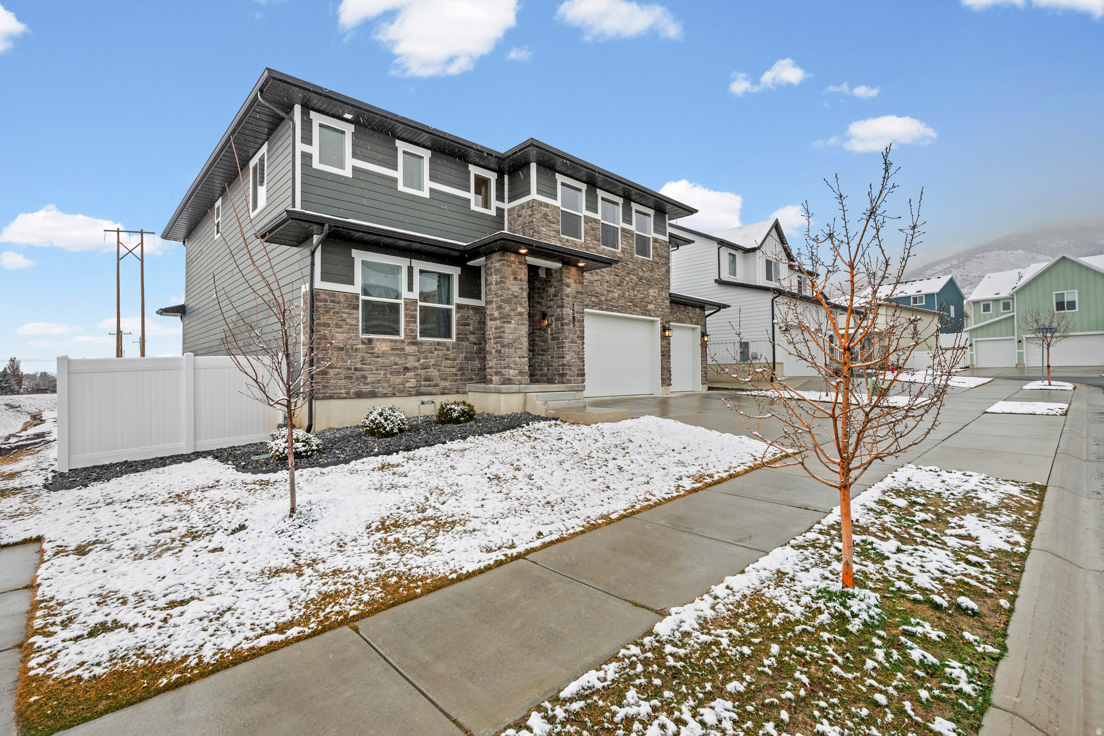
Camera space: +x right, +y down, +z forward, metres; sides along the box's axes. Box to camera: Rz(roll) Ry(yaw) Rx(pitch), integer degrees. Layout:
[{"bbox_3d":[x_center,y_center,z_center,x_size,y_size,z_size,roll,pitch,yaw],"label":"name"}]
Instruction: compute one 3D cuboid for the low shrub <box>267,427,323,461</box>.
[{"bbox_3d":[-3.951,1.170,7.561,0.765,0.516,0.742,0,0,-44],"label":"low shrub"}]

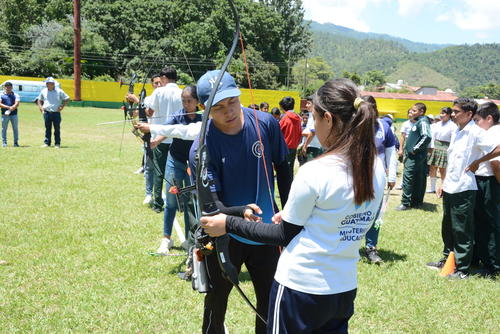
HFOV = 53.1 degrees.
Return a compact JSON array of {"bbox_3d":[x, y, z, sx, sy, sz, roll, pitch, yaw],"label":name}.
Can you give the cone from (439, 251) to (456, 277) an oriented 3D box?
[{"bbox_3d":[1.753,0.836,4.347,0.160,0.205,0.160,2,8,-6],"label":"cone"}]

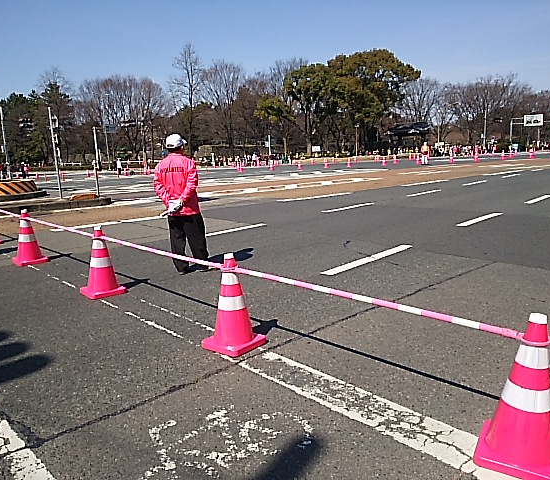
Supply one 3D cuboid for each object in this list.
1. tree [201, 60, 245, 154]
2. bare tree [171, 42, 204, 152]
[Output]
[{"bbox_3d":[-6.464,-16.270,71.000,5.800,13.410,5.800,-3,10,0],"label":"tree"},{"bbox_3d":[-10.884,-16.795,69.000,4.800,15.540,4.800,-3,10,0],"label":"bare tree"}]

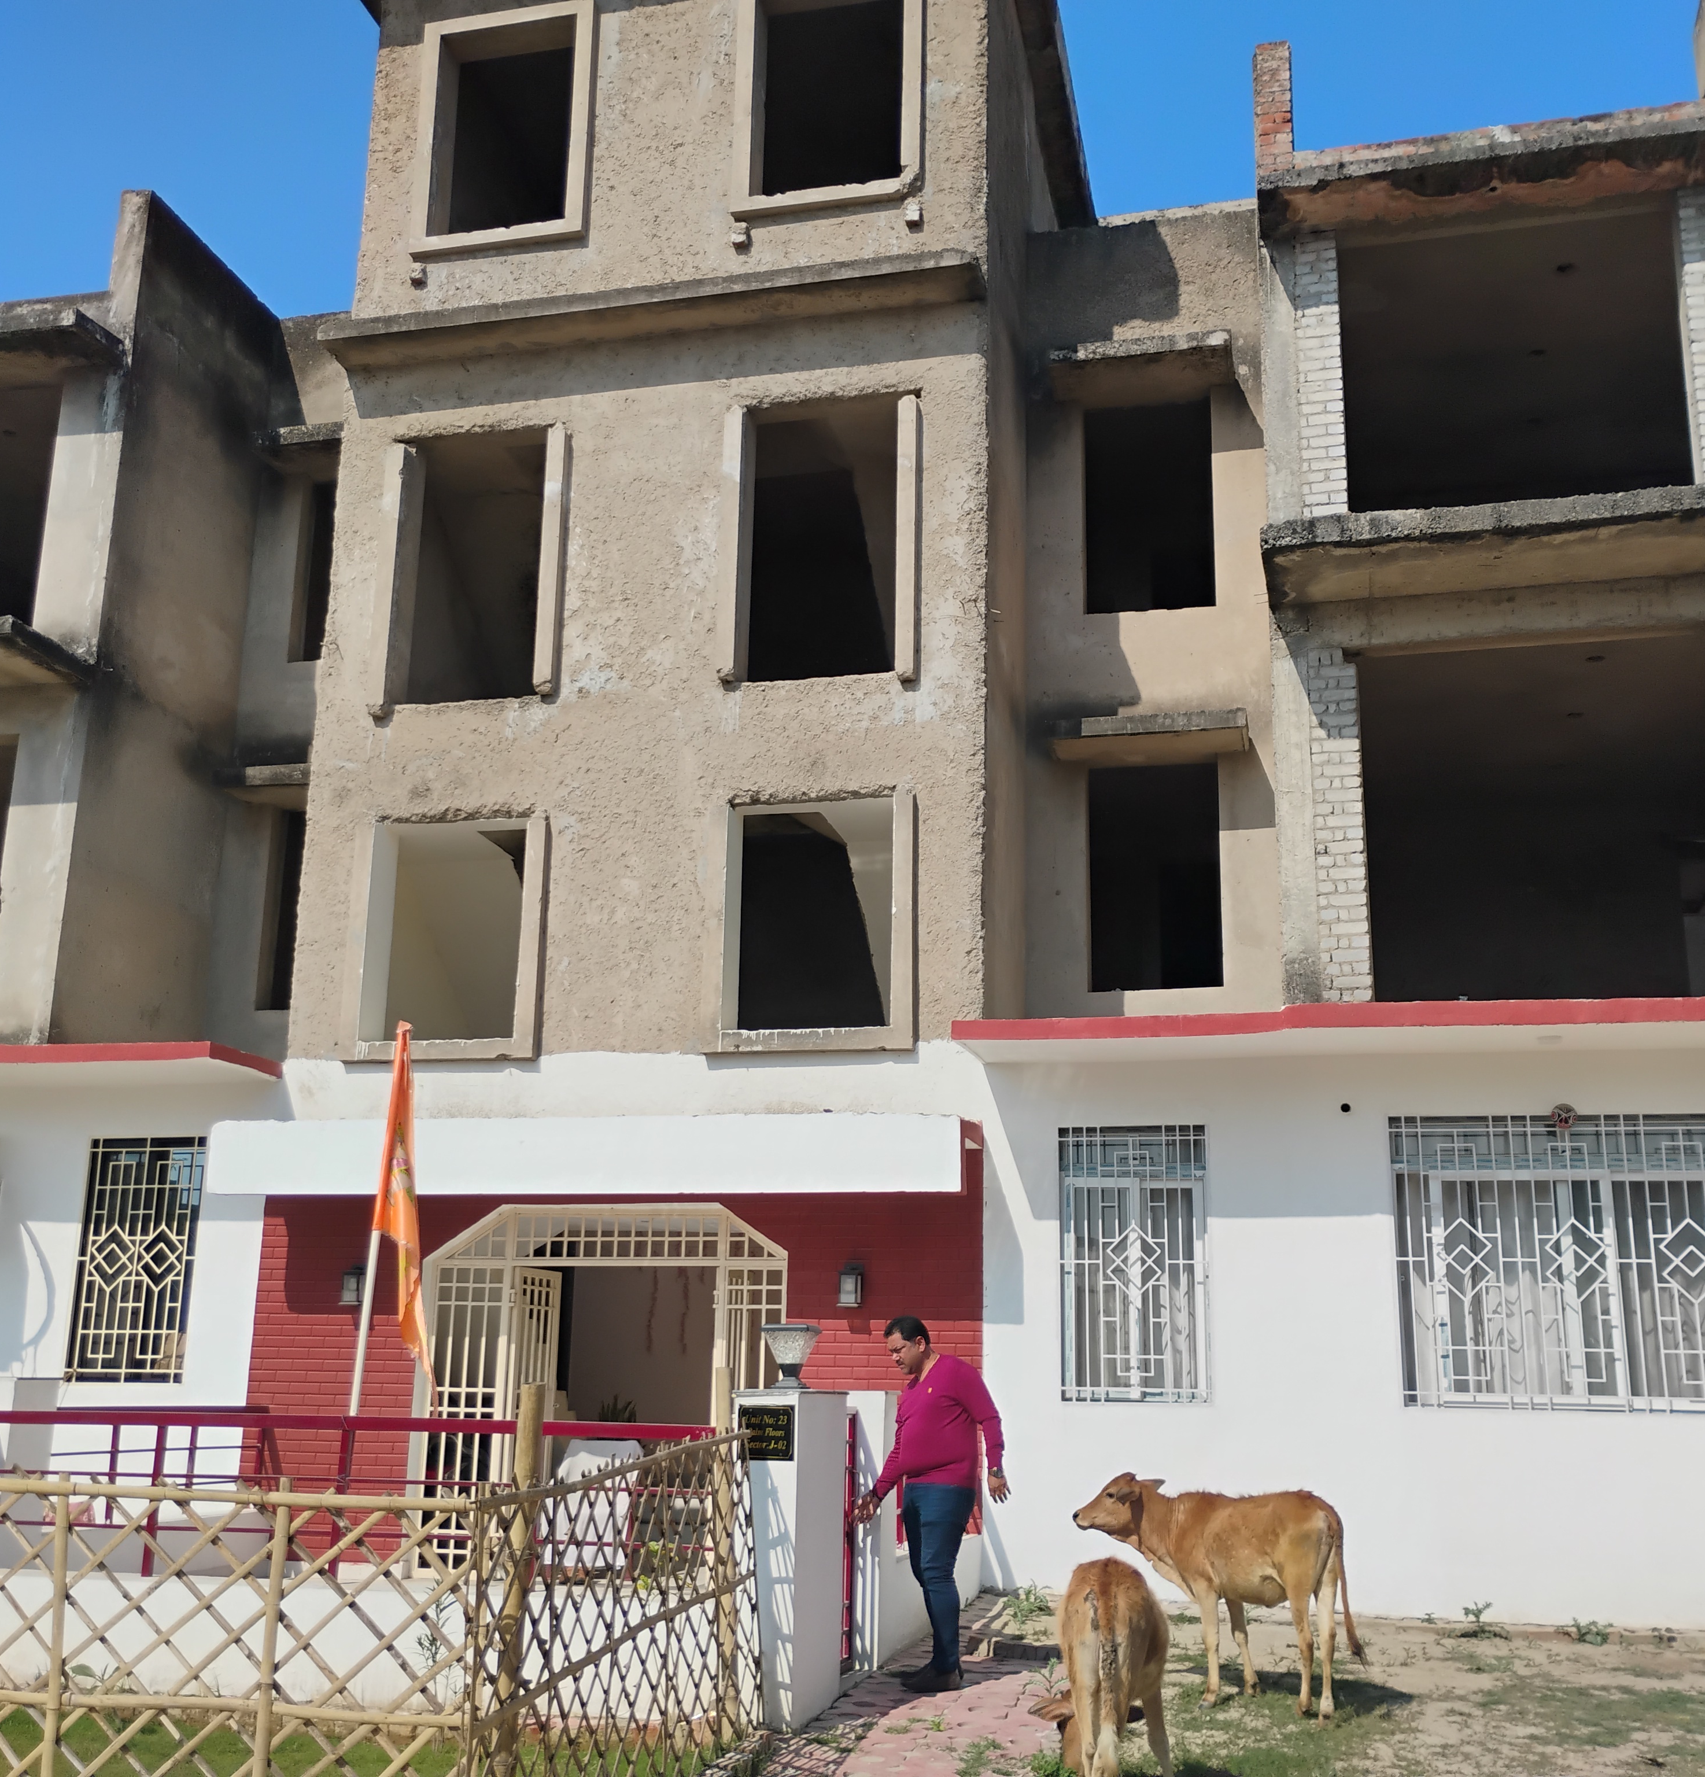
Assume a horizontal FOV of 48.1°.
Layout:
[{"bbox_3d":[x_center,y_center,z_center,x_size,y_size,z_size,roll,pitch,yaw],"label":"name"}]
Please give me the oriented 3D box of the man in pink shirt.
[{"bbox_3d":[0.360,2.839,8.931,0.660,1.642,0.560,9,-16,-28],"label":"man in pink shirt"}]

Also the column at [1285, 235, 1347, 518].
[{"bbox_3d":[3.263,-3.432,13.313,0.289,2.324,0.237,-2,-14,14],"label":"column"}]

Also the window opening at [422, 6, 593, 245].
[{"bbox_3d":[-2.791,-6.116,15.477,1.376,1.998,0.252,-2,-14,14],"label":"window opening"}]

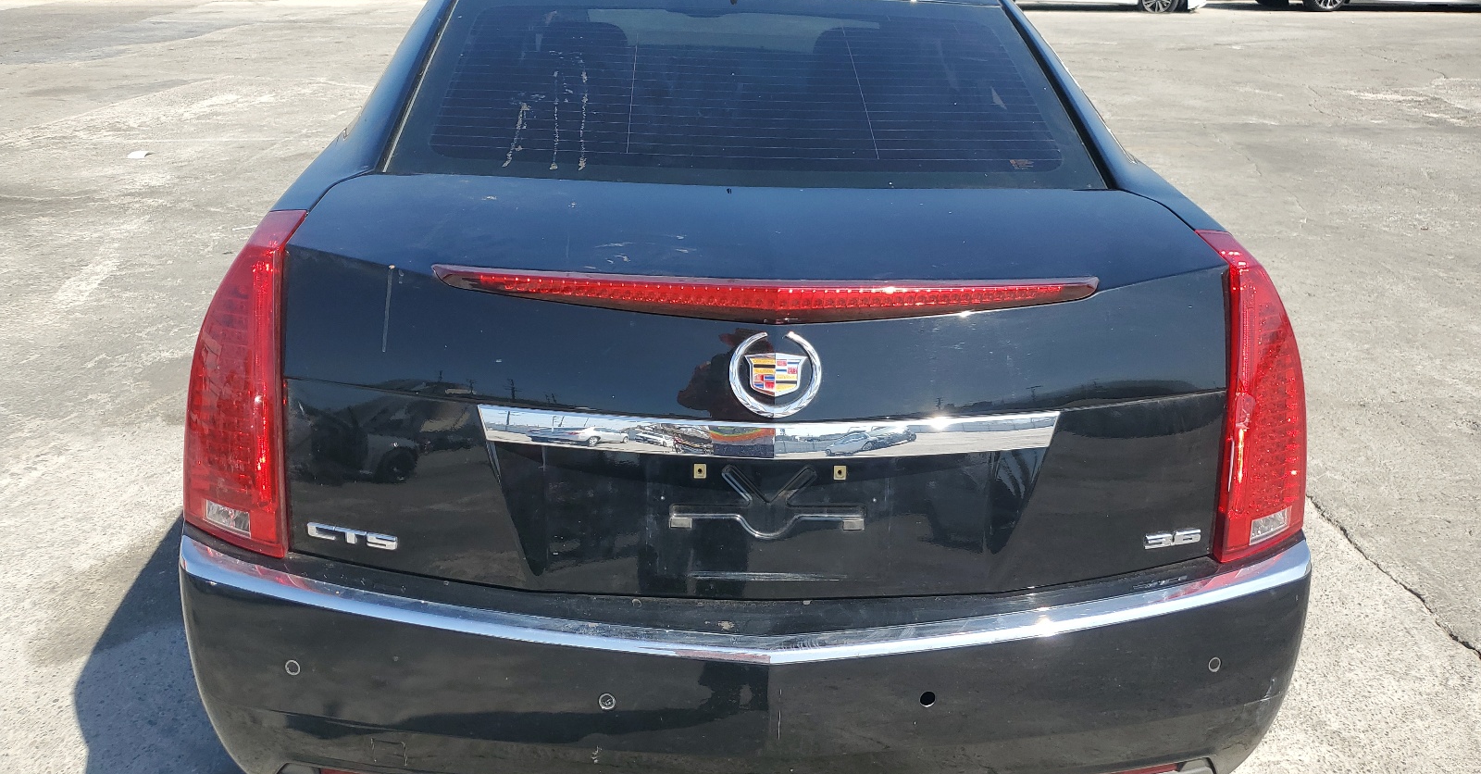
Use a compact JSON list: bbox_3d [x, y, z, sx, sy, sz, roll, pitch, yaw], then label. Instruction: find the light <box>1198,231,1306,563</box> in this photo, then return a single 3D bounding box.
[{"bbox_3d":[0.757,0.011,1.586,0.210,0.405,0.285,1,23,-4],"label":"light"}]

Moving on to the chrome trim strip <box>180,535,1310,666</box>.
[{"bbox_3d":[0.032,0.279,1.516,1.640,0.057,0.290,1,23,-4],"label":"chrome trim strip"}]

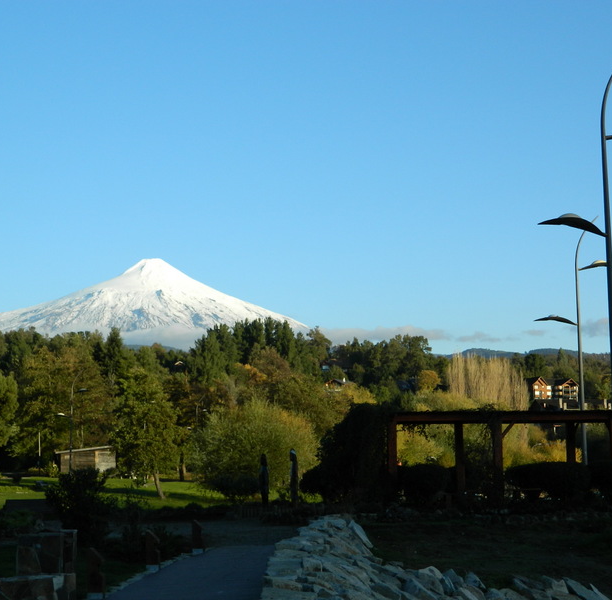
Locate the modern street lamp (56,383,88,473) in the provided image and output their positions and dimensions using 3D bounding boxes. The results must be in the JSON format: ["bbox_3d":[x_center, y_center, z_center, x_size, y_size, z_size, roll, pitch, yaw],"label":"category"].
[{"bbox_3d":[-18.249,10.103,103.069,3.050,9.300,0.450,-3,-8,17],"label":"modern street lamp"}]

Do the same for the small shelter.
[{"bbox_3d":[-19.919,14.616,119.000,4.400,2.700,3.200,-4,-8,22],"label":"small shelter"}]

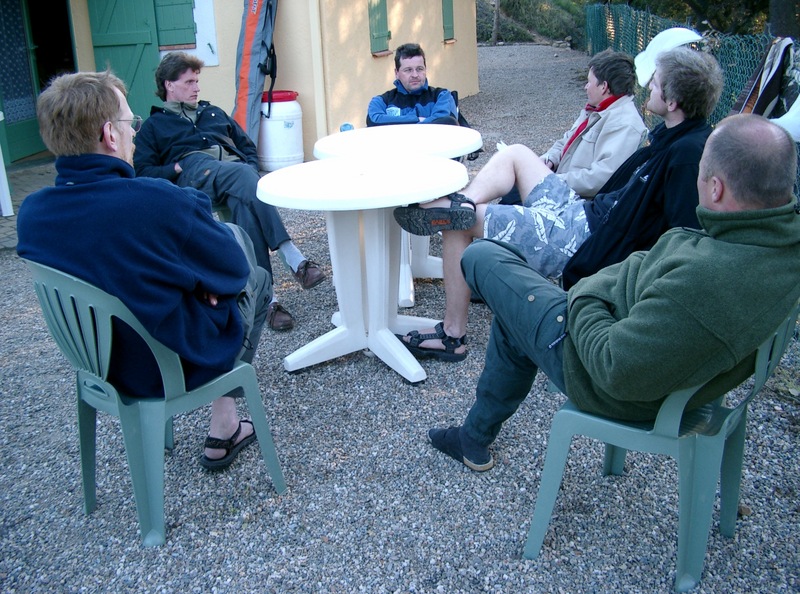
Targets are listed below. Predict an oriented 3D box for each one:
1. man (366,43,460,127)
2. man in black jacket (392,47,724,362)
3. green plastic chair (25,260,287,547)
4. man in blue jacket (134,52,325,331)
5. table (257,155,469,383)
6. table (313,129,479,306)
[{"bbox_3d":[0.072,-0.759,4.479,0.540,1.100,0.860,-3,20,2],"label":"man"},{"bbox_3d":[0.611,-0.360,3.231,1.270,1.140,0.820,11,24,34],"label":"man in black jacket"},{"bbox_3d":[-0.691,0.226,2.339,0.500,0.780,0.510,12,25,37],"label":"green plastic chair"},{"bbox_3d":[-0.795,-0.507,3.872,0.570,1.130,1.020,-16,23,-31],"label":"man in blue jacket"},{"bbox_3d":[-0.121,-0.118,3.293,0.781,0.720,0.781,-3,20,0],"label":"table"},{"bbox_3d":[0.010,-0.387,4.019,0.781,0.720,0.781,-3,20,0],"label":"table"}]

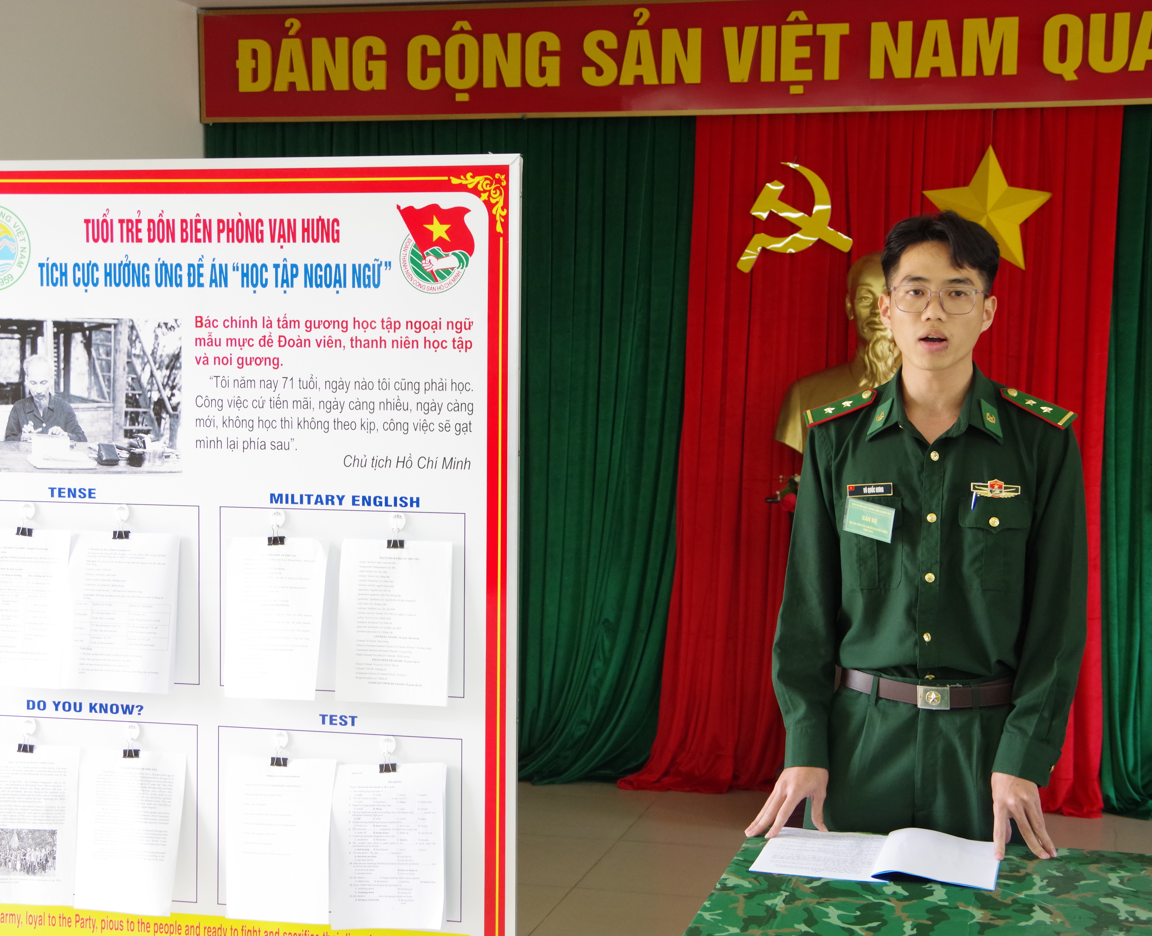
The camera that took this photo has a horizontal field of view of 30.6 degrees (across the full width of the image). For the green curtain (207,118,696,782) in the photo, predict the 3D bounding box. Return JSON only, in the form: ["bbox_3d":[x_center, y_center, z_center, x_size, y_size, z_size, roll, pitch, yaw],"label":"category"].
[{"bbox_3d":[-0.477,-0.100,7.526,1.830,2.400,0.200,1,4,13],"label":"green curtain"}]

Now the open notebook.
[{"bbox_3d":[0.477,0.596,3.288,0.370,0.025,0.310,1,4,13],"label":"open notebook"}]

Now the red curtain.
[{"bbox_3d":[0.976,-0.068,7.178,1.680,2.400,0.200,1,4,13],"label":"red curtain"}]

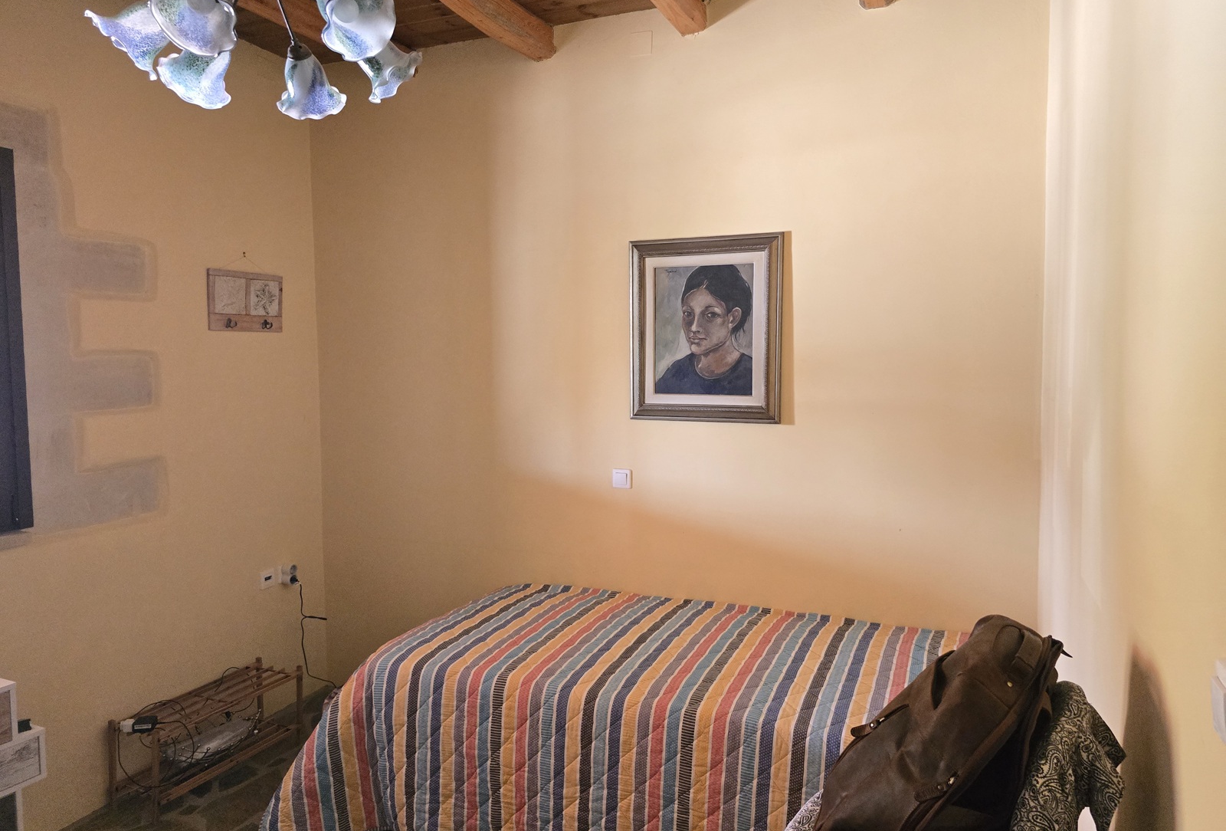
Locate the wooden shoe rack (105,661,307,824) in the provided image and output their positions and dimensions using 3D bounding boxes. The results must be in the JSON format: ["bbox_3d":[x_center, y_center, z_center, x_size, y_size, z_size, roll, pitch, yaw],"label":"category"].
[{"bbox_3d":[-1.591,1.254,3.239,0.260,0.323,0.679,1,4,24],"label":"wooden shoe rack"}]

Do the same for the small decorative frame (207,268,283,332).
[{"bbox_3d":[-1.599,-0.496,3.573,0.025,0.254,0.405,1,4,22],"label":"small decorative frame"}]

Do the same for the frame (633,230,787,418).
[{"bbox_3d":[0.363,-0.337,3.227,0.618,0.724,0.045,1,4,22],"label":"frame"}]

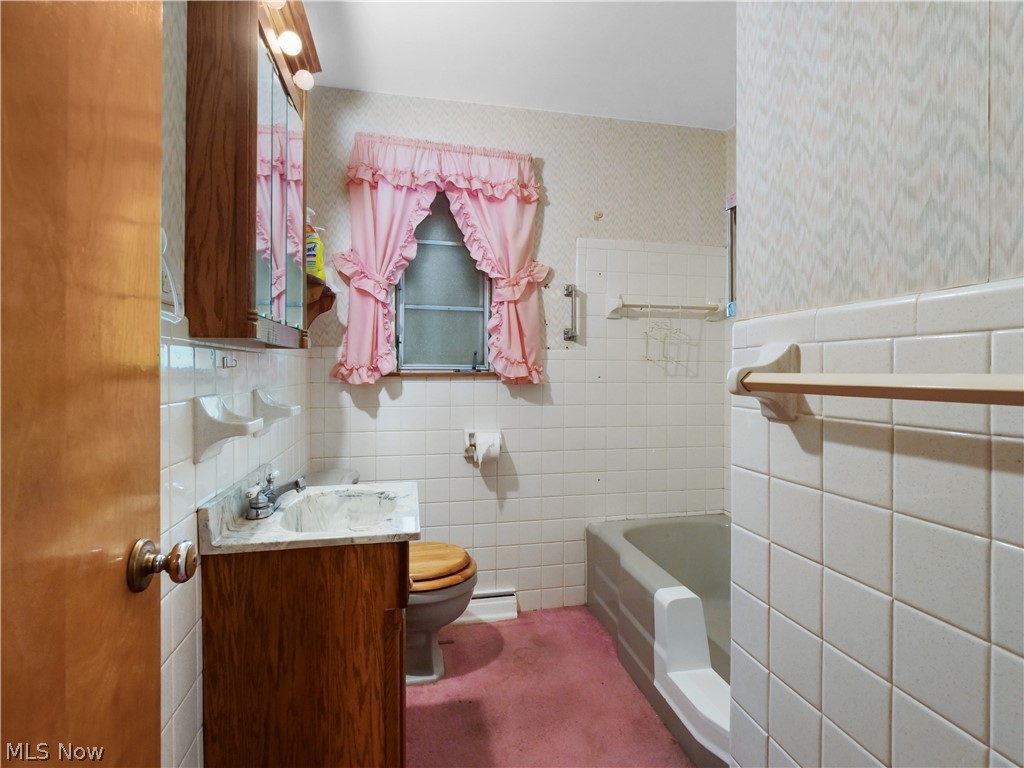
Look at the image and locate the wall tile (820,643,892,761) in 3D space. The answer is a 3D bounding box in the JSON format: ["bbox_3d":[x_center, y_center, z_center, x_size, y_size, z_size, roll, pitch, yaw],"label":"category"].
[{"bbox_3d":[0.474,0.433,0.648,0.010,0.107,0.104,0,1,-12],"label":"wall tile"}]

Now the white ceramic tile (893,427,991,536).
[{"bbox_3d":[0.495,0.107,0.546,0.010,0.107,0.104,0,1,-12],"label":"white ceramic tile"}]

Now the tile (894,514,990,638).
[{"bbox_3d":[0.495,0.216,0.546,0.010,0.107,0.104,0,1,-12],"label":"tile"}]

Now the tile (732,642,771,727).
[{"bbox_3d":[0.435,0.549,0.862,0.010,0.108,0.098,0,1,-12],"label":"tile"}]

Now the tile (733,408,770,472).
[{"bbox_3d":[0.433,0.101,0.853,0.010,0.109,0.102,0,0,-12],"label":"tile"}]

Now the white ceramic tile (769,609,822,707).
[{"bbox_3d":[0.456,0.438,0.759,0.010,0.108,0.107,0,1,-12],"label":"white ceramic tile"}]

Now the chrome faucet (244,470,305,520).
[{"bbox_3d":[-0.605,0.282,1.239,0.130,0.094,0.152,0,0,-12],"label":"chrome faucet"}]

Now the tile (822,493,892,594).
[{"bbox_3d":[0.474,0.214,0.647,0.010,0.107,0.104,0,1,-12],"label":"tile"}]

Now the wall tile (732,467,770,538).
[{"bbox_3d":[0.434,0.213,0.858,0.010,0.108,0.098,0,1,-12],"label":"wall tile"}]

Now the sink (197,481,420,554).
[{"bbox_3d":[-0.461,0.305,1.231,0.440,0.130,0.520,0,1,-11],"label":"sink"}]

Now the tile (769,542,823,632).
[{"bbox_3d":[0.456,0.327,0.758,0.010,0.108,0.107,0,1,-12],"label":"tile"}]

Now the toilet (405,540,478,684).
[{"bbox_3d":[-0.462,0.724,1.820,0.690,0.710,0.430,0,1,-11],"label":"toilet"}]

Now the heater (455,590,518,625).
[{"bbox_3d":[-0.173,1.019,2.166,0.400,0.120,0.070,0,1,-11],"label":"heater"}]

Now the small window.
[{"bbox_3d":[-0.313,-0.487,2.189,0.425,0.860,0.060,0,0,-12],"label":"small window"}]

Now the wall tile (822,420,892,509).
[{"bbox_3d":[0.476,0.106,0.651,0.010,0.109,0.104,0,0,-12],"label":"wall tile"}]

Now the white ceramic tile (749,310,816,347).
[{"bbox_3d":[0.447,-0.090,0.788,0.010,0.051,0.150,0,0,-12],"label":"white ceramic tile"}]

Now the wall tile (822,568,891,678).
[{"bbox_3d":[0.474,0.324,0.648,0.010,0.107,0.104,0,1,-12],"label":"wall tile"}]

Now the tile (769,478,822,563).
[{"bbox_3d":[0.455,0.216,0.757,0.010,0.108,0.107,0,1,-12],"label":"tile"}]

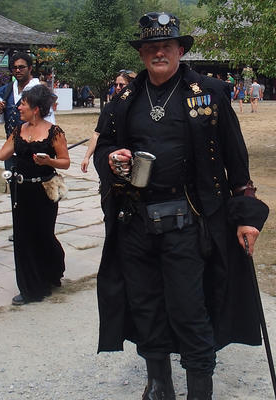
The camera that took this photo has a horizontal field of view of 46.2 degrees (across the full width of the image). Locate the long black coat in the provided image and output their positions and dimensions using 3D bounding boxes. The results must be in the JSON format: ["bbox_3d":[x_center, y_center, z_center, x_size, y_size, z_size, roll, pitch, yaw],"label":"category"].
[{"bbox_3d":[0.217,0.033,1.630,0.840,1.400,0.480,3,13,12],"label":"long black coat"}]

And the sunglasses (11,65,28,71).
[{"bbox_3d":[-1.026,-1.144,2.800,0.145,0.045,0.140,2,13,8],"label":"sunglasses"}]

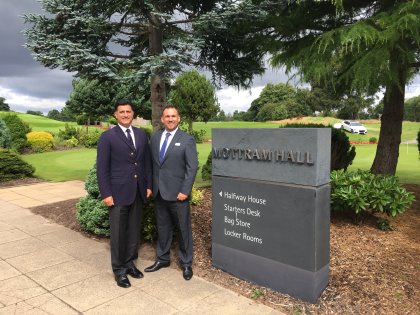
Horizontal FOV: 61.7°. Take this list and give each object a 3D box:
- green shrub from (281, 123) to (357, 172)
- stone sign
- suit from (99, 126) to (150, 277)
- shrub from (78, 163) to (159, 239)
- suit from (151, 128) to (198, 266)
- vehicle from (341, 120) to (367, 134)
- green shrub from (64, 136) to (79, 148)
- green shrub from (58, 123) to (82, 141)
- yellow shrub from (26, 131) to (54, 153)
[{"bbox_3d":[2.669,-0.105,8.818,1.850,1.550,1.750,0,4,0],"label":"green shrub"},{"bbox_3d":[0.552,0.463,3.488,1.197,1.500,0.263,4,6,43],"label":"stone sign"},{"bbox_3d":[-0.878,0.423,3.613,0.490,1.510,0.320,-2,5,-25],"label":"suit"},{"bbox_3d":[-1.383,0.590,5.261,1.080,1.030,1.080,0,4,0],"label":"shrub"},{"bbox_3d":[-0.382,0.428,3.784,0.480,1.470,0.310,1,4,12],"label":"suit"},{"bbox_3d":[16.898,-3.517,41.352,1.830,1.430,4.500,-1,11,-4],"label":"vehicle"},{"bbox_3d":[-9.840,-0.947,25.001,1.000,0.900,1.000,0,4,0],"label":"green shrub"},{"bbox_3d":[-10.286,-1.694,25.947,1.650,1.500,1.500,0,4,0],"label":"green shrub"},{"bbox_3d":[-10.834,-0.949,22.494,1.650,1.400,1.550,0,4,0],"label":"yellow shrub"}]

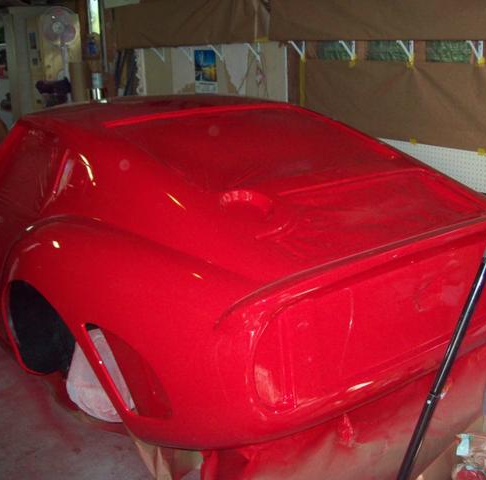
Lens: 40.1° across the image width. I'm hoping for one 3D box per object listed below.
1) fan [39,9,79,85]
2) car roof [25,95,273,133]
[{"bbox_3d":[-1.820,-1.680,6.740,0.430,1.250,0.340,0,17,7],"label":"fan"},{"bbox_3d":[-0.372,-0.579,2.899,1.050,0.150,0.800,-14,21,-34],"label":"car roof"}]

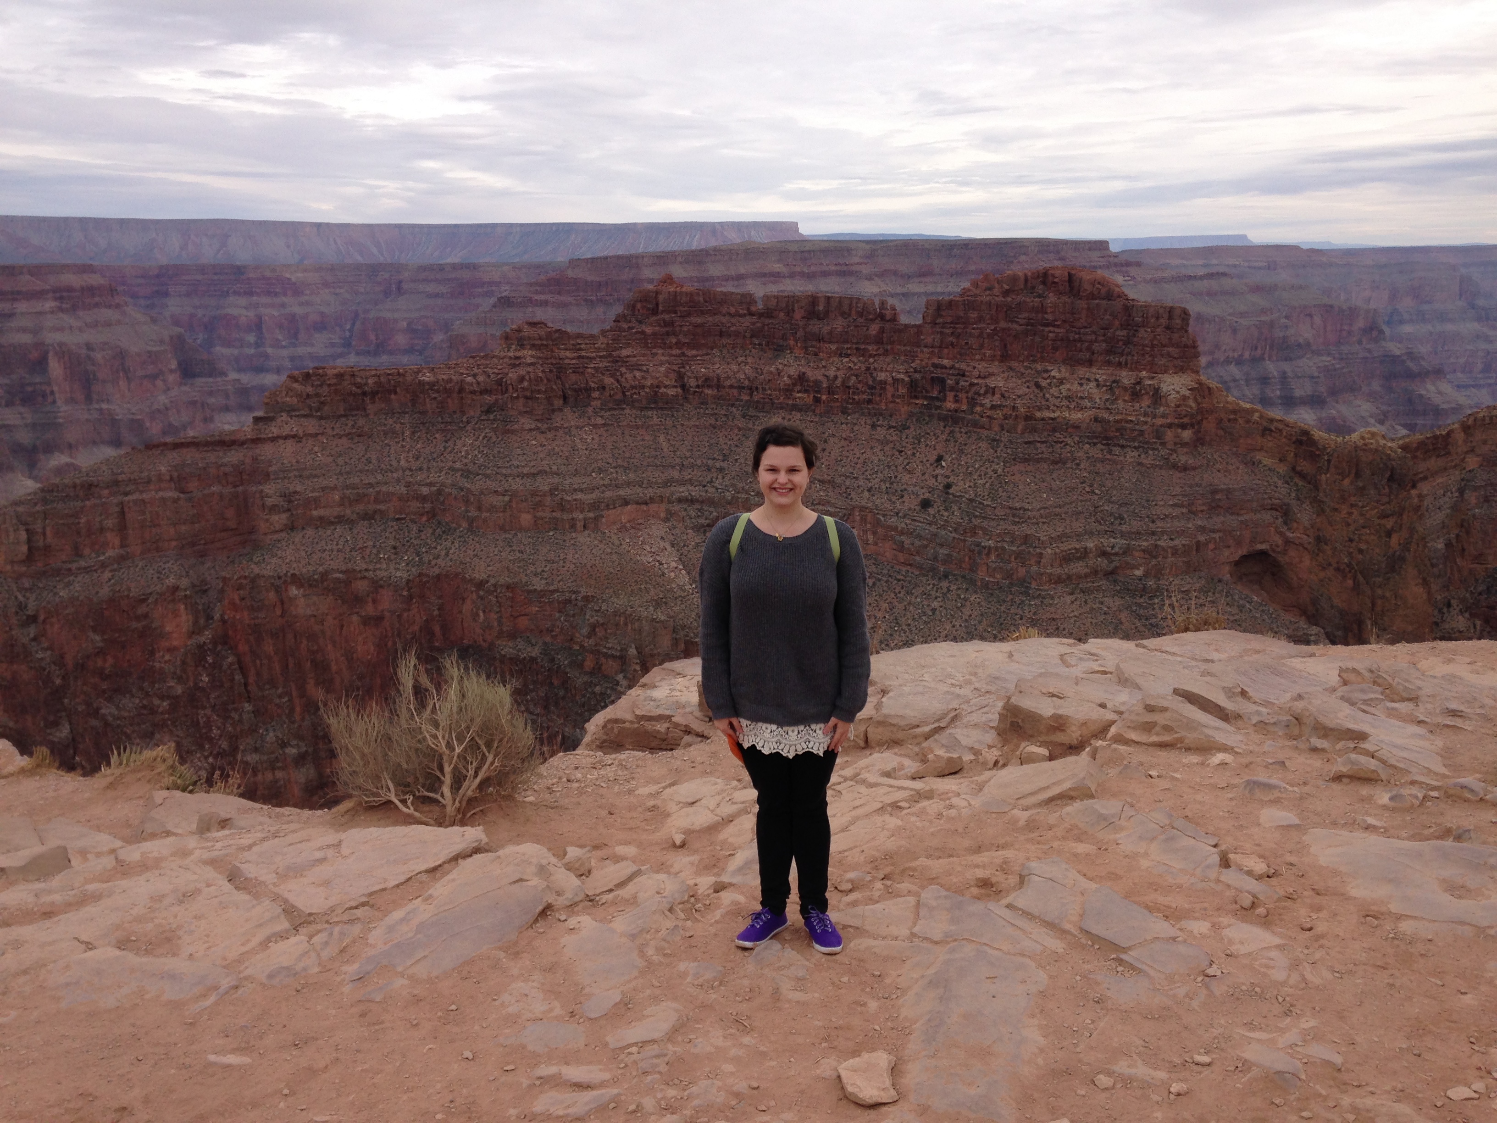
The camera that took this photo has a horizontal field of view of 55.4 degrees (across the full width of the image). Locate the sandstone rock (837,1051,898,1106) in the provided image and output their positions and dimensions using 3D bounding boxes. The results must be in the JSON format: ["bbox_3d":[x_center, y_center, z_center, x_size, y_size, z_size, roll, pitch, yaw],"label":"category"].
[{"bbox_3d":[0.304,1.324,3.660,0.129,0.063,0.153,-3,13,-12],"label":"sandstone rock"}]

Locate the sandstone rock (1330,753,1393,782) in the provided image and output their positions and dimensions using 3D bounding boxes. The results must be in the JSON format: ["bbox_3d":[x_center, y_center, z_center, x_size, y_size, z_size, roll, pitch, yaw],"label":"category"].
[{"bbox_3d":[2.631,0.885,6.126,0.207,0.088,0.152,1,12,4],"label":"sandstone rock"}]

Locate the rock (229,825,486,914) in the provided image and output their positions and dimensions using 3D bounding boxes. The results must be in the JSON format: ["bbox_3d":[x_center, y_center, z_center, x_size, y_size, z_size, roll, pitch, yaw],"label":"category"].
[{"bbox_3d":[-1.382,1.079,5.088,0.750,0.100,0.490,-12,17,-44],"label":"rock"}]

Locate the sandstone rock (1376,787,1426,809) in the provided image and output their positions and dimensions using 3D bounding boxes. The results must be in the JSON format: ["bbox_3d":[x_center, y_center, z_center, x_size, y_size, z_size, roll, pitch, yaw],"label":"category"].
[{"bbox_3d":[2.648,0.960,5.803,0.166,0.051,0.117,-1,12,-4],"label":"sandstone rock"}]

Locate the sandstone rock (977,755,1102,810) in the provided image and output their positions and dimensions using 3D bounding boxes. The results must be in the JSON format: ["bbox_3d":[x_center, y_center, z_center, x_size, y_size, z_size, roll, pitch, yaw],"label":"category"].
[{"bbox_3d":[1.197,0.904,5.884,0.464,0.135,0.242,-2,13,-10],"label":"sandstone rock"}]

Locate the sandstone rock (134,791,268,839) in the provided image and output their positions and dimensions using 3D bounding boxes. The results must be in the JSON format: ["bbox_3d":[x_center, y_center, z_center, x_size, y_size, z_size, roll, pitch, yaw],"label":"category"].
[{"bbox_3d":[-2.095,0.974,5.504,0.434,0.125,0.236,-1,12,-3],"label":"sandstone rock"}]

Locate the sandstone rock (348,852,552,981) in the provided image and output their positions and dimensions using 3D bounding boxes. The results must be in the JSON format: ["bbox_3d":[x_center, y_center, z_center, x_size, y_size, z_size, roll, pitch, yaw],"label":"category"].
[{"bbox_3d":[-0.933,1.119,4.576,0.328,0.155,0.640,7,14,30],"label":"sandstone rock"}]

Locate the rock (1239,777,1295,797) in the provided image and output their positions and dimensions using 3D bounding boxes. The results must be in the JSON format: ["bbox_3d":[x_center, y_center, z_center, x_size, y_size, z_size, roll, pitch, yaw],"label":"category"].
[{"bbox_3d":[2.157,0.938,5.938,0.209,0.048,0.117,3,13,12],"label":"rock"}]

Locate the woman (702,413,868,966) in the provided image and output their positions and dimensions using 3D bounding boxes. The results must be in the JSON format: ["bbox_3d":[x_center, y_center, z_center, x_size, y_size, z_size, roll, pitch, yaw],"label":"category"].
[{"bbox_3d":[0.100,0.390,4.436,0.530,1.640,0.360,0,12,-1],"label":"woman"}]

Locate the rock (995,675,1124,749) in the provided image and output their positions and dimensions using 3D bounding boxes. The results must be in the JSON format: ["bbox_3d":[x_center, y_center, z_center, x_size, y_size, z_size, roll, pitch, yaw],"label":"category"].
[{"bbox_3d":[1.487,0.699,6.752,0.584,0.243,0.401,3,13,15],"label":"rock"}]

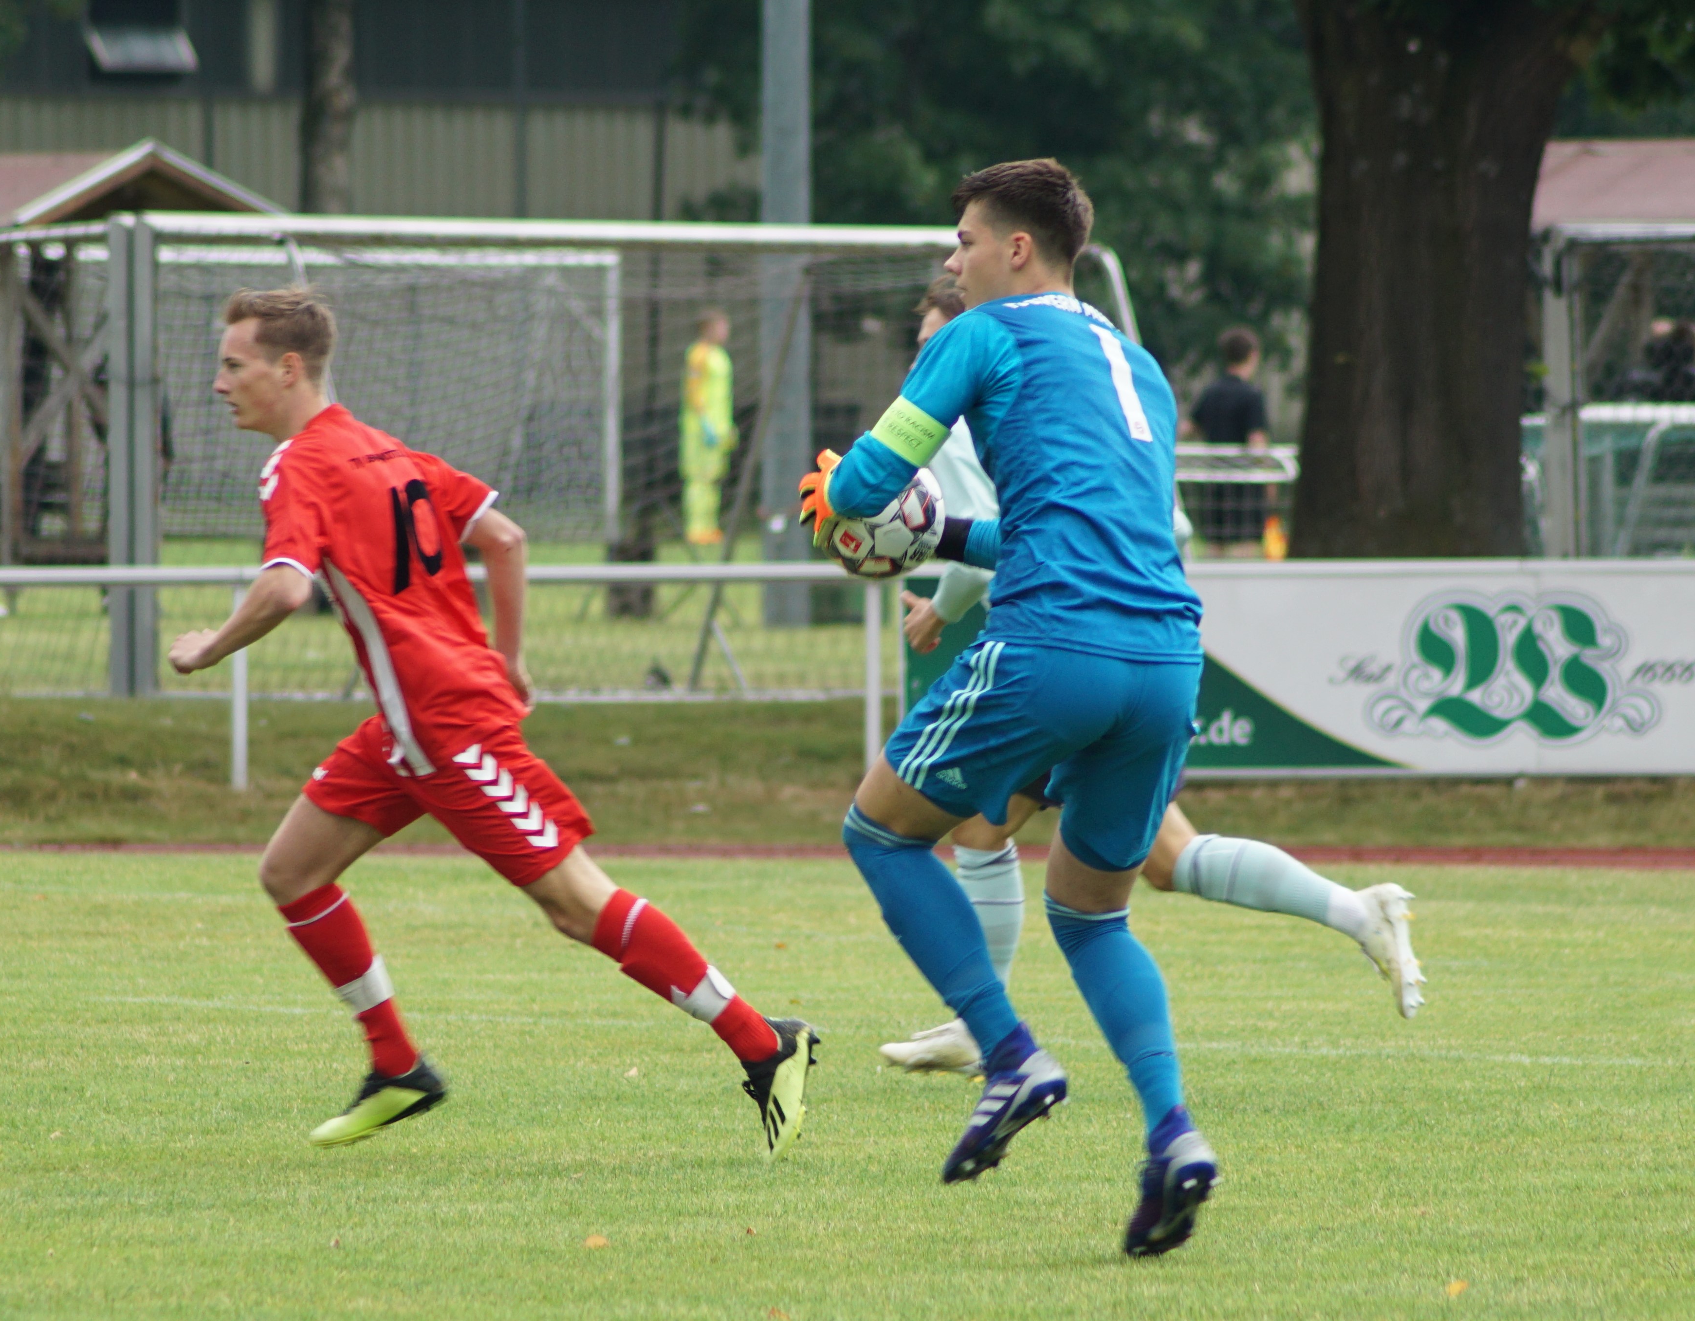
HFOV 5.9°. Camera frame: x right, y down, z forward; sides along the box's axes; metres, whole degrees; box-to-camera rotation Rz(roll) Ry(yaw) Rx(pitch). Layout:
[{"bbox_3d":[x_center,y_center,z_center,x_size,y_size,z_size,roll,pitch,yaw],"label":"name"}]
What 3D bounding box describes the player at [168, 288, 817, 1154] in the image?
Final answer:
[{"bbox_3d":[-0.682,0.116,31.700,1.200,1.680,0.660,0,1,29],"label":"player"}]

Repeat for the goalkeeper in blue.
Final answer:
[{"bbox_3d":[0.274,0.081,28.200,0.680,1.870,0.620,1,1,40],"label":"goalkeeper in blue"}]

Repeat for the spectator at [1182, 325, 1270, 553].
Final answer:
[{"bbox_3d":[2.172,-1.040,94.000,0.520,1.780,0.360,0,1,18],"label":"spectator"}]

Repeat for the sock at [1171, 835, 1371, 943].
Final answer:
[{"bbox_3d":[0.890,0.482,34.700,0.420,0.140,0.135,20,0,6],"label":"sock"}]

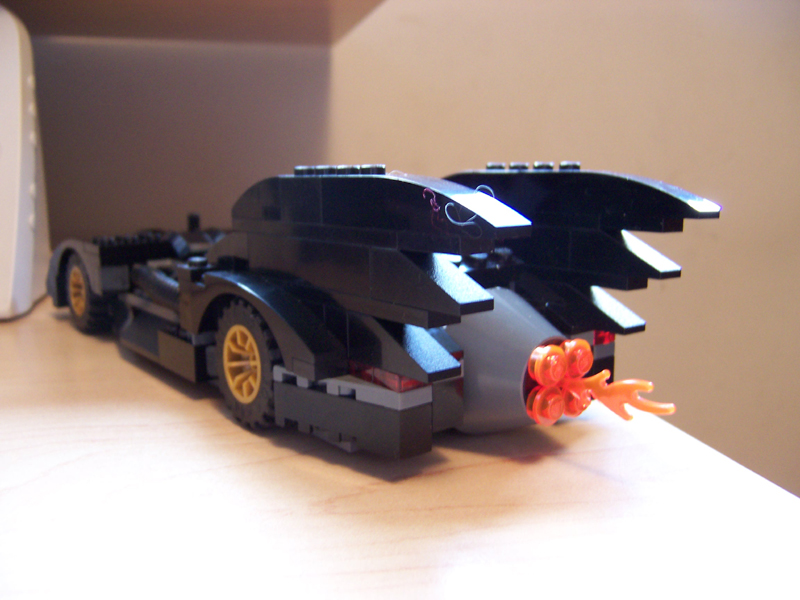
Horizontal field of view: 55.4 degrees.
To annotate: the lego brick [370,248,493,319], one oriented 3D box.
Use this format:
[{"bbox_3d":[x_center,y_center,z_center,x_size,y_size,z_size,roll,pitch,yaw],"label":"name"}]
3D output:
[{"bbox_3d":[0.005,-0.004,0.134,0.008,0.010,0.024,-9,12,-39],"label":"lego brick"}]

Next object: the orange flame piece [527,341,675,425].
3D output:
[{"bbox_3d":[0.038,0.017,0.142,0.016,0.017,0.028,-9,12,-39],"label":"orange flame piece"}]

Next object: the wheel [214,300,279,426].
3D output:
[{"bbox_3d":[-0.031,0.014,0.179,0.014,0.030,0.030,-9,12,-39],"label":"wheel"}]

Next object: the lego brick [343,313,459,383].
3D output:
[{"bbox_3d":[0.000,0.008,0.142,0.008,0.010,0.024,-9,12,-39],"label":"lego brick"}]

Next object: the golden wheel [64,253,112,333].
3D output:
[{"bbox_3d":[-0.111,-0.003,0.280,0.014,0.030,0.030,-9,12,-39],"label":"golden wheel"}]

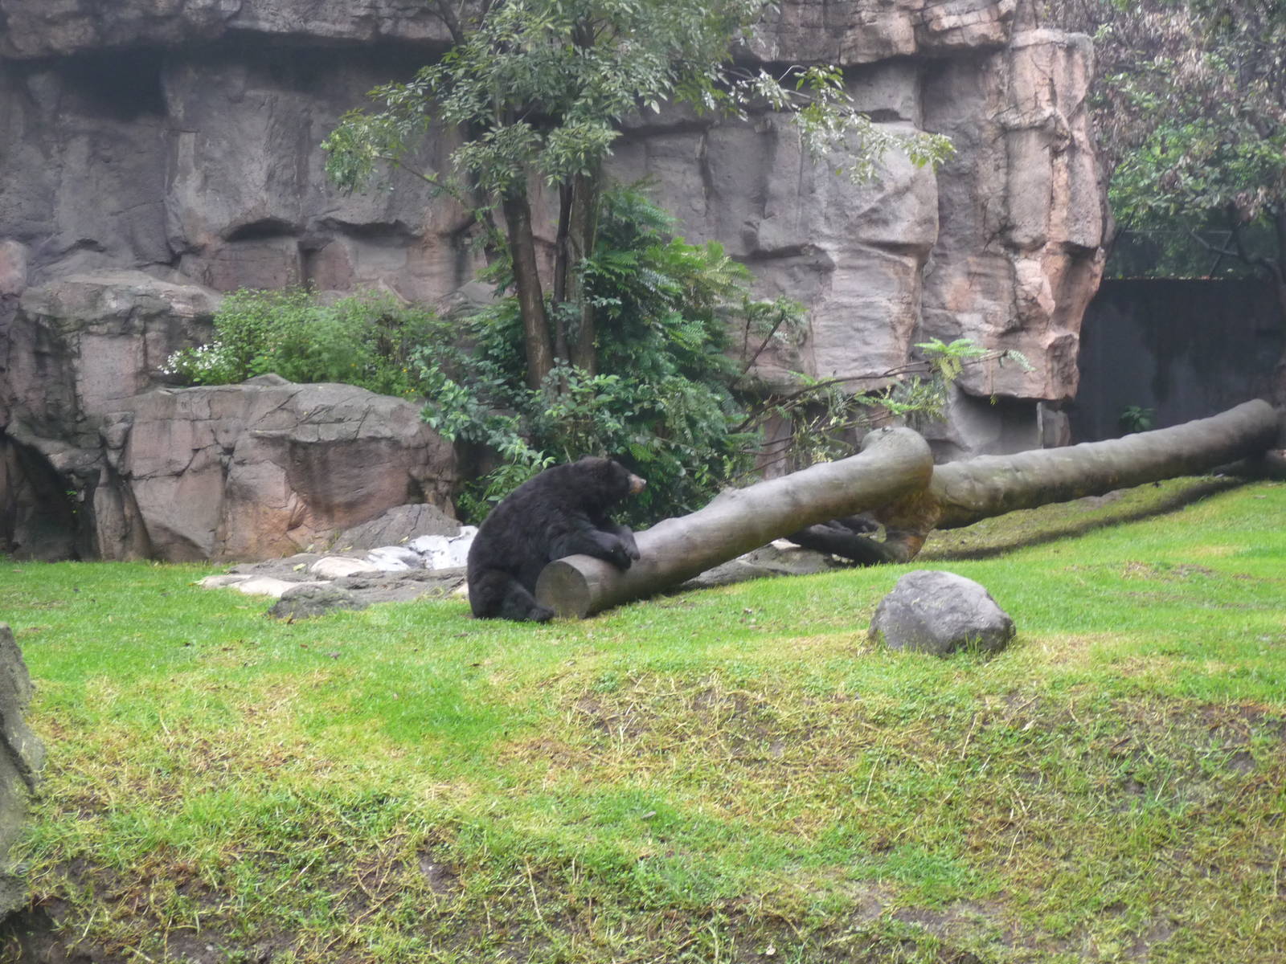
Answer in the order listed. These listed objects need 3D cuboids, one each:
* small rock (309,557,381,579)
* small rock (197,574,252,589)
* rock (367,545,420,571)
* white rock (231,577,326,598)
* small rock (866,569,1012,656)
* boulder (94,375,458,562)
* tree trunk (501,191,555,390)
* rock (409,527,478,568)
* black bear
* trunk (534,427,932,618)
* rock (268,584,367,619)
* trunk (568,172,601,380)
[{"bbox_3d":[-2.129,0.614,15.400,0.500,0.140,0.320,0,3,0],"label":"small rock"},{"bbox_3d":[-2.971,0.706,15.300,0.370,0.090,0.240,0,3,0],"label":"small rock"},{"bbox_3d":[-1.796,0.553,15.500,0.390,0.150,0.280,0,3,0],"label":"rock"},{"bbox_3d":[-2.525,0.733,14.900,0.620,0.130,0.340,0,3,0],"label":"white rock"},{"bbox_3d":[1.626,0.701,11.700,0.740,0.430,0.560,0,3,0],"label":"small rock"},{"bbox_3d":[-2.931,-0.092,17.200,2.800,1.420,1.500,0,3,0],"label":"boulder"},{"bbox_3d":[-0.934,-1.554,17.500,0.200,1.620,0.200,-8,2,0],"label":"tree trunk"},{"bbox_3d":[-1.435,0.473,15.500,0.500,0.280,0.340,0,3,0],"label":"rock"},{"bbox_3d":[-0.546,0.367,13.700,1.120,1.000,0.720,0,3,-3],"label":"black bear"},{"bbox_3d":[0.710,0.262,14.650,0.460,0.480,3.760,3,15,43],"label":"trunk"},{"bbox_3d":[-2.172,0.802,14.400,0.630,0.220,0.420,0,3,0],"label":"rock"},{"bbox_3d":[-0.480,-1.736,17.600,0.230,1.680,0.220,0,3,0],"label":"trunk"}]

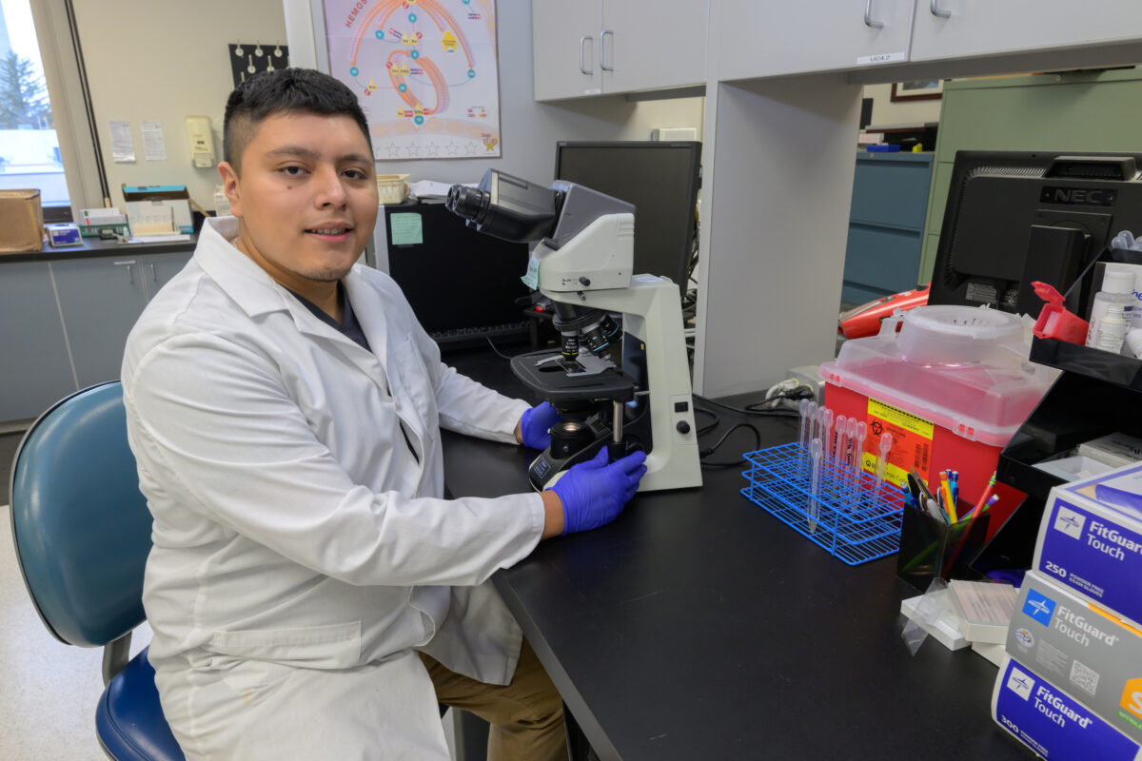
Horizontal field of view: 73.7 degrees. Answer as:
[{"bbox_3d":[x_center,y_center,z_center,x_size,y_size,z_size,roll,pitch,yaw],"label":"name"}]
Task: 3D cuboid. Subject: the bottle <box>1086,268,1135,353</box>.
[{"bbox_3d":[0.594,-0.065,0.841,0.038,0.100,0.038,-10,20,-24],"label":"bottle"}]

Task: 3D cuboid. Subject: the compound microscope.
[{"bbox_3d":[0.004,-0.081,1.229,0.380,0.506,0.235,-6,19,-14],"label":"compound microscope"}]

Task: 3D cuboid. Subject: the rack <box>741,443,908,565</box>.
[{"bbox_3d":[0.377,0.175,1.134,0.119,0.065,0.245,-9,20,-23],"label":"rack"}]

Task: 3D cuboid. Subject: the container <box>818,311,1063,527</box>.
[{"bbox_3d":[0.566,0.053,1.130,0.212,0.290,0.332,-10,20,-24],"label":"container"}]

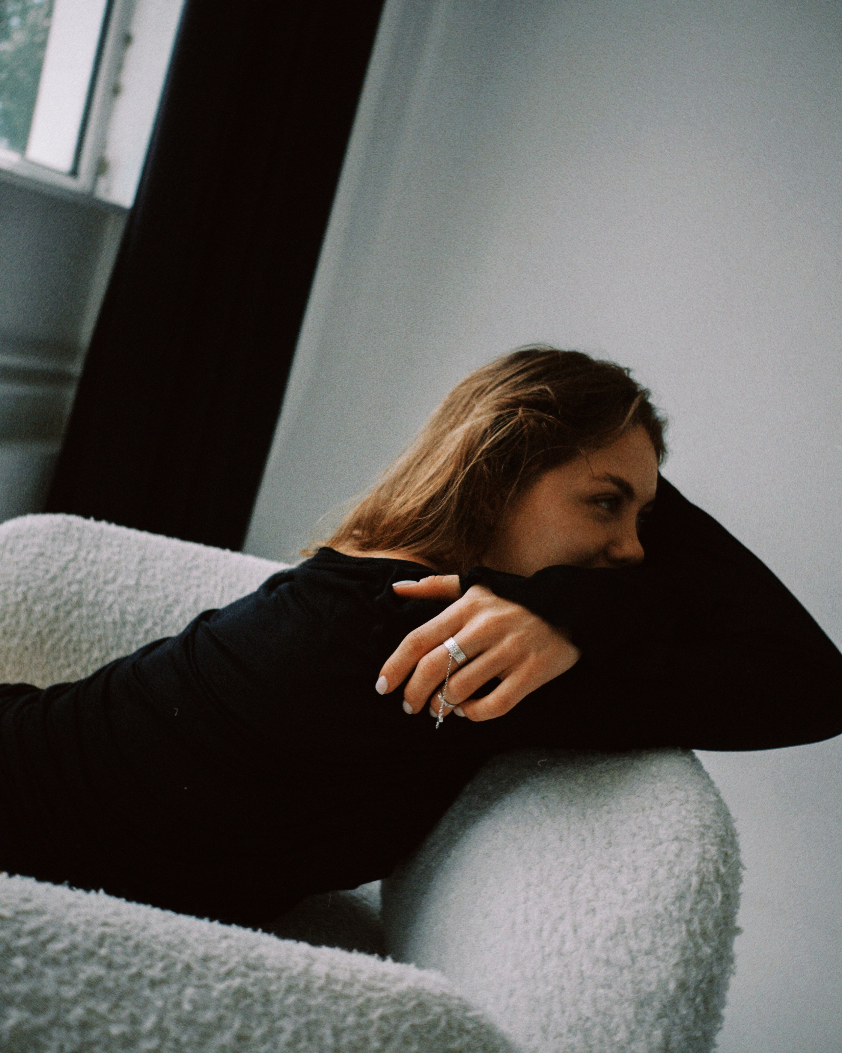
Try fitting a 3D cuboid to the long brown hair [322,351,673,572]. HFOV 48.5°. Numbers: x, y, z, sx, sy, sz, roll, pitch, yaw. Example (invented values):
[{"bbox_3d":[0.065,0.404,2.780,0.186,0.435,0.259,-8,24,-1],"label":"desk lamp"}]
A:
[{"bbox_3d":[0.073,-0.054,0.850,0.260,0.245,0.190,23,8,28],"label":"long brown hair"}]

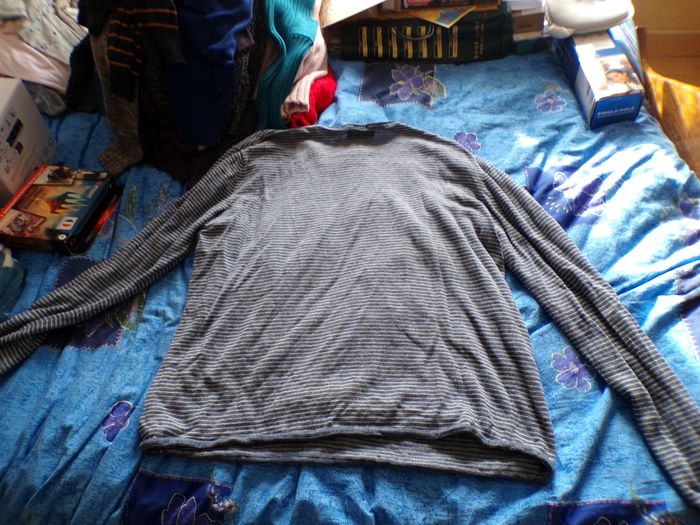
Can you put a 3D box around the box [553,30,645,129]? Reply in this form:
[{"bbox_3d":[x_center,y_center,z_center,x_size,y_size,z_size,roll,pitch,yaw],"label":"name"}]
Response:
[{"bbox_3d":[0.526,-0.418,1.035,0.086,0.079,0.280,-8,57,12],"label":"box"}]

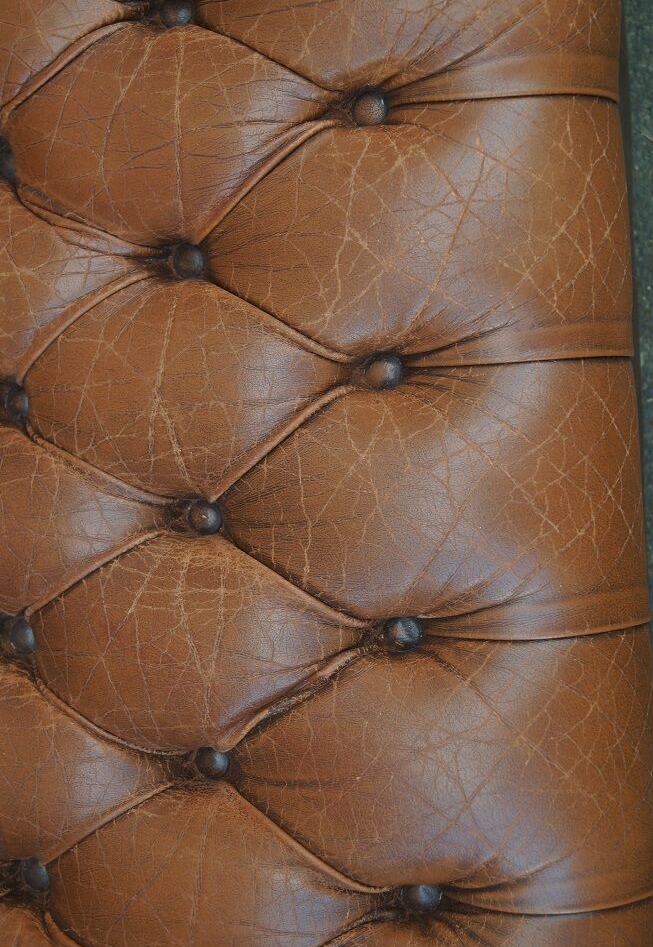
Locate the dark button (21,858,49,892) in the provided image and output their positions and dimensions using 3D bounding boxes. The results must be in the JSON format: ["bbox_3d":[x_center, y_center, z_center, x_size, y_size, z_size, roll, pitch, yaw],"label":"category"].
[{"bbox_3d":[-0.177,0.245,0.998,0.009,0.020,0.020,0,90,-61],"label":"dark button"}]

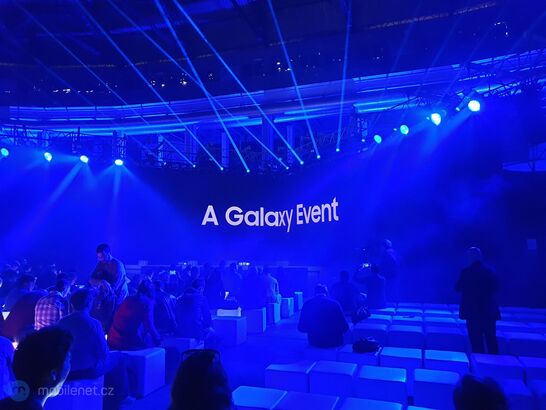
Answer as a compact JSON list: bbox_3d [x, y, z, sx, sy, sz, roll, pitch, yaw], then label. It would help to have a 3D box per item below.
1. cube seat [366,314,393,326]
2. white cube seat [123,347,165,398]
[{"bbox_3d":[1.809,2.161,7.044,0.450,0.450,0.450,-3,-5,19],"label":"cube seat"},{"bbox_3d":[-1.670,2.081,5.150,0.450,0.460,0.440,-3,-7,19],"label":"white cube seat"}]

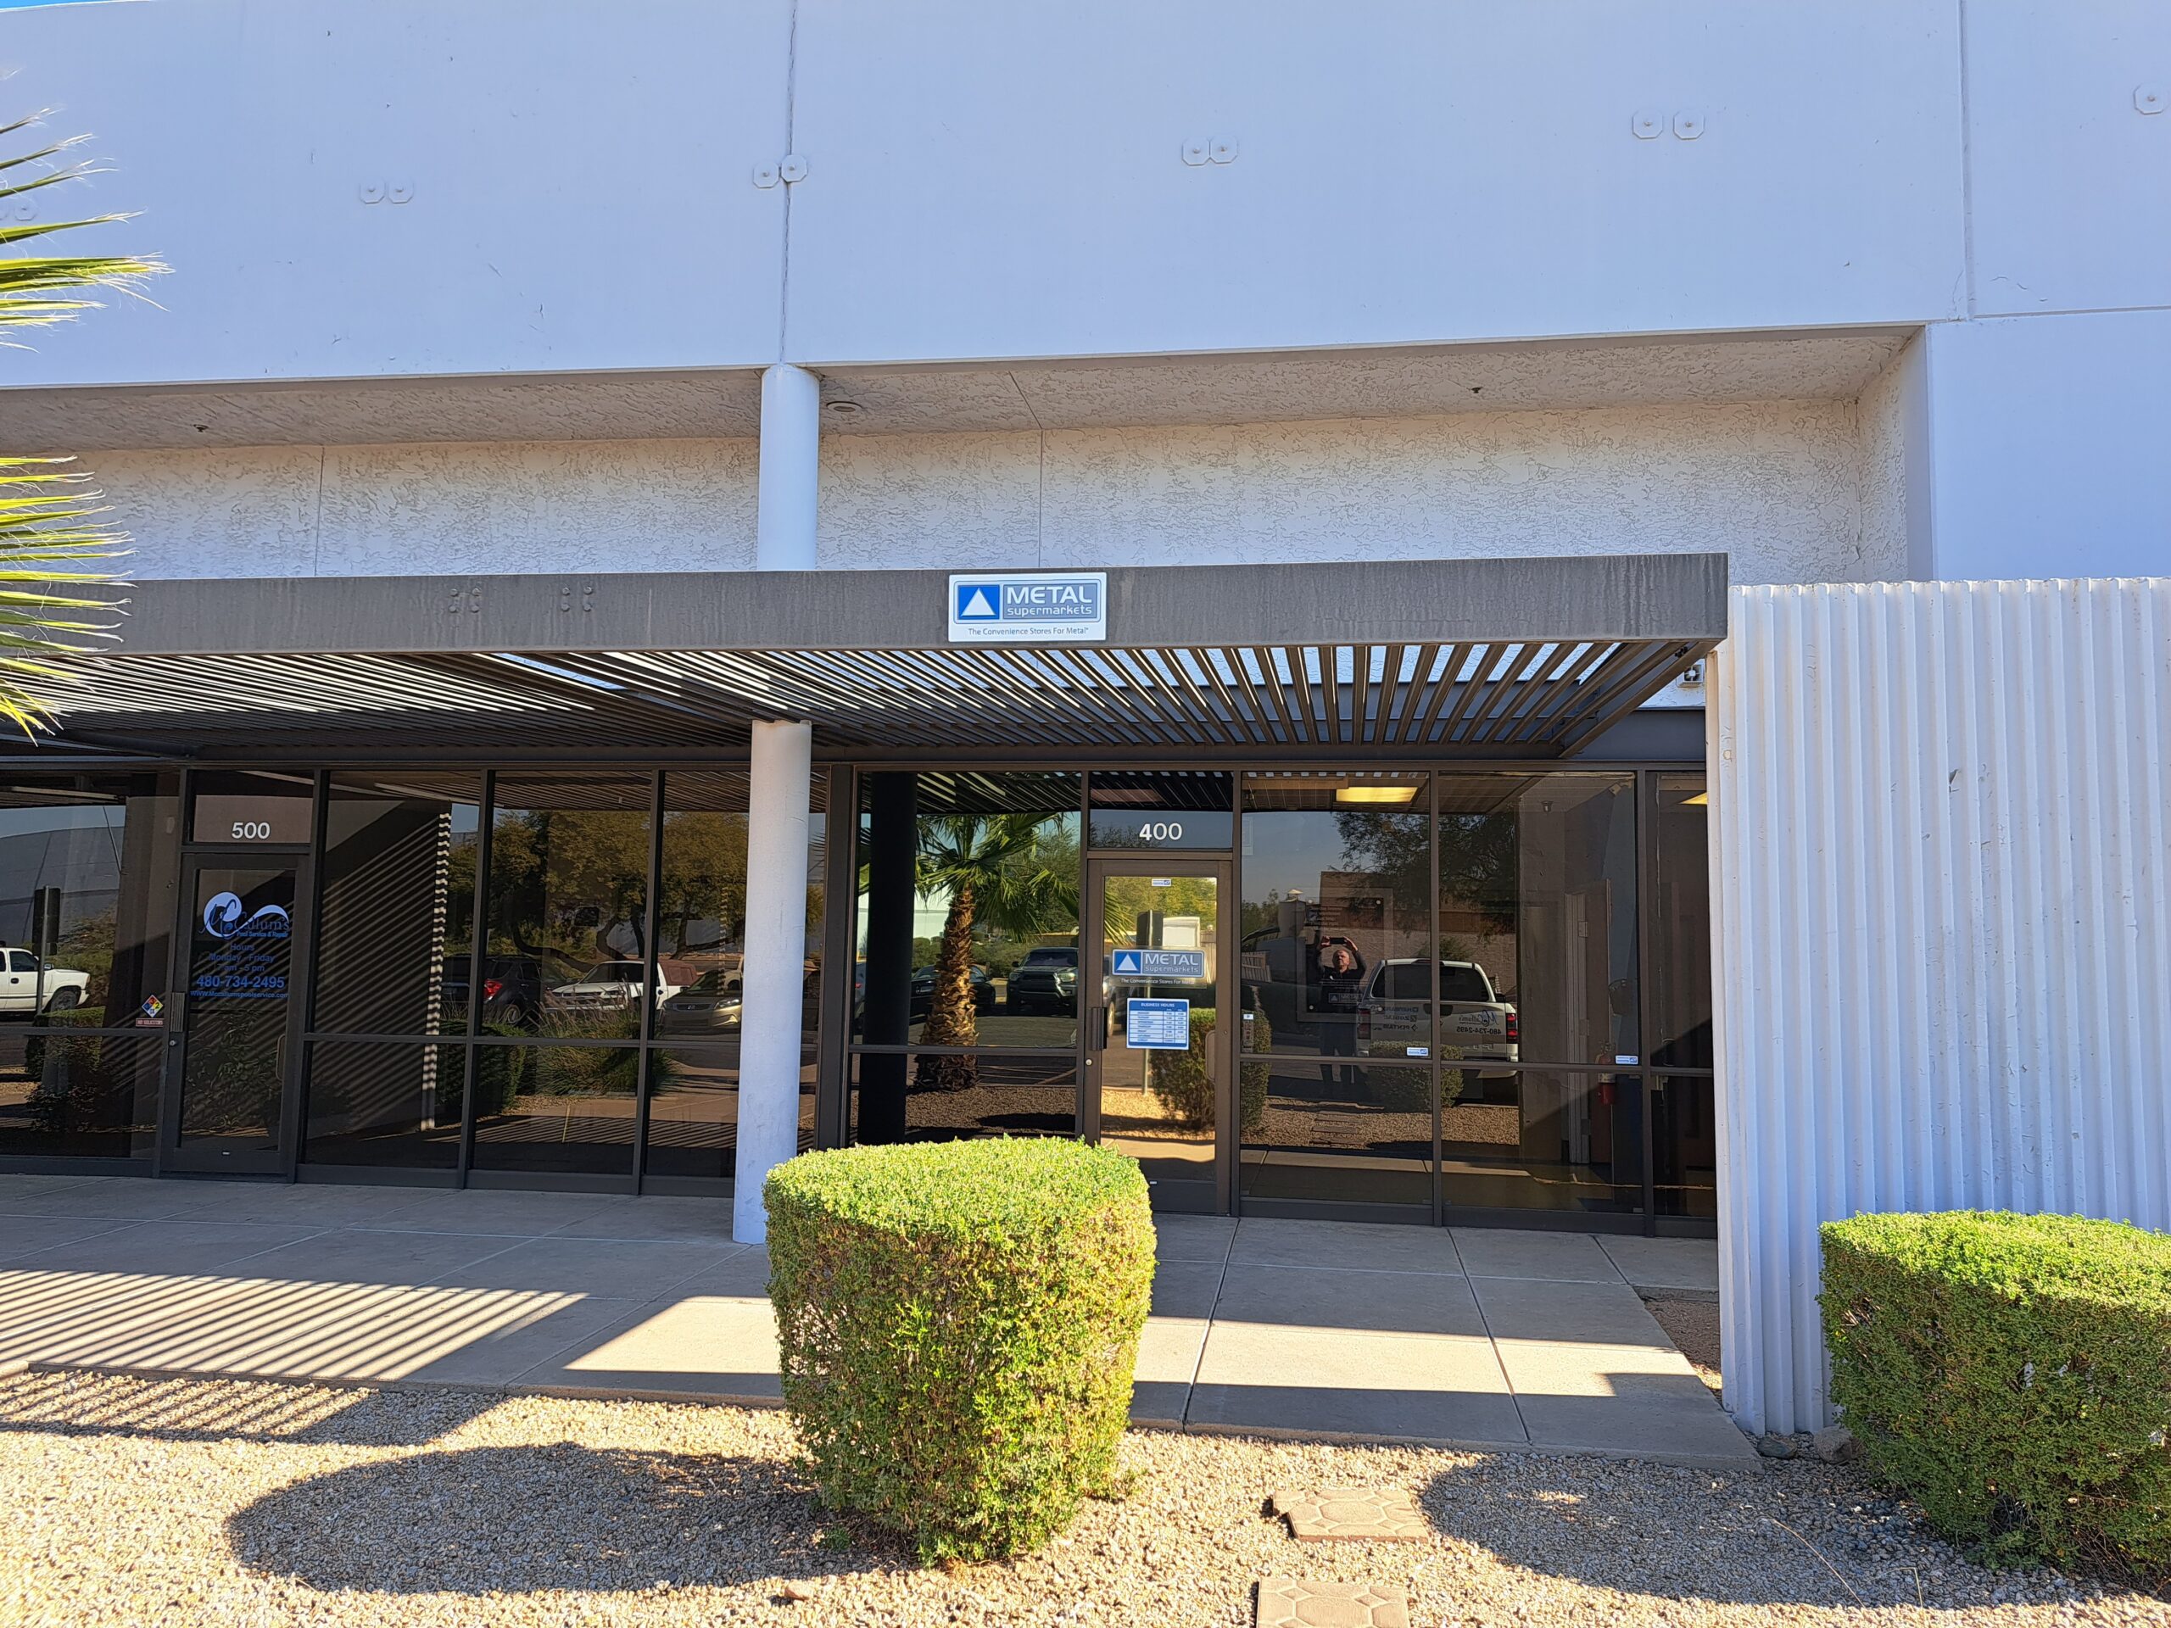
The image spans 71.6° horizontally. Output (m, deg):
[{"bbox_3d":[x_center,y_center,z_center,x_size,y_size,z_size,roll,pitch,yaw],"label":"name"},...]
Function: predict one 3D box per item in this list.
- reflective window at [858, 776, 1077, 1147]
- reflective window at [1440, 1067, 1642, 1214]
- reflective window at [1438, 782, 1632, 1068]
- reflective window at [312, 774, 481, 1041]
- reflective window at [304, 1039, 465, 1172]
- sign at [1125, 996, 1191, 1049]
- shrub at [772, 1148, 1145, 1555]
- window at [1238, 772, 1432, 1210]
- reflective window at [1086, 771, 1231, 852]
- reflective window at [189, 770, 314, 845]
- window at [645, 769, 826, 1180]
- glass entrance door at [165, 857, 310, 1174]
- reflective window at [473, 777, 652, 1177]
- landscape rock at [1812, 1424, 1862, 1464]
[{"bbox_3d":[-0.765,1.050,9.495,1.467,2.653,0.060,0,-5,8],"label":"reflective window"},{"bbox_3d":[2.682,1.926,8.885,1.166,0.860,0.060,0,-5,8],"label":"reflective window"},{"bbox_3d":[2.690,0.629,9.005,1.163,1.753,0.060,0,-5,8],"label":"reflective window"},{"bbox_3d":[-4.560,0.611,9.974,1.116,1.772,0.060,0,-5,8],"label":"reflective window"},{"bbox_3d":[-4.587,1.912,9.857,1.121,0.823,0.060,0,-5,8],"label":"reflective window"},{"bbox_3d":[0.447,1.290,9.242,0.388,0.308,0.010,0,-5,8],"label":"sign"},{"bbox_3d":[-0.398,1.588,4.691,1.144,1.084,1.144,0,-5,8],"label":"shrub"},{"bbox_3d":[1.524,1.061,9.191,1.156,2.656,0.060,0,-5,8],"label":"window"},{"bbox_3d":[0.465,-0.017,9.431,0.906,0.501,0.060,0,-5,8],"label":"reflective window"},{"bbox_3d":[-5.664,-0.037,10.243,0.910,0.504,0.060,0,-5,8],"label":"reflective window"},{"bbox_3d":[-2.236,1.020,9.626,1.149,2.604,0.060,0,-5,8],"label":"window"},{"bbox_3d":[-5.670,1.336,10.055,0.916,2.130,0.050,0,-5,8],"label":"glass entrance door"},{"bbox_3d":[-3.410,1.041,9.845,1.154,2.641,0.060,0,-5,8],"label":"reflective window"},{"bbox_3d":[2.584,2.157,5.171,0.169,0.100,0.139,0,-5,8],"label":"landscape rock"}]

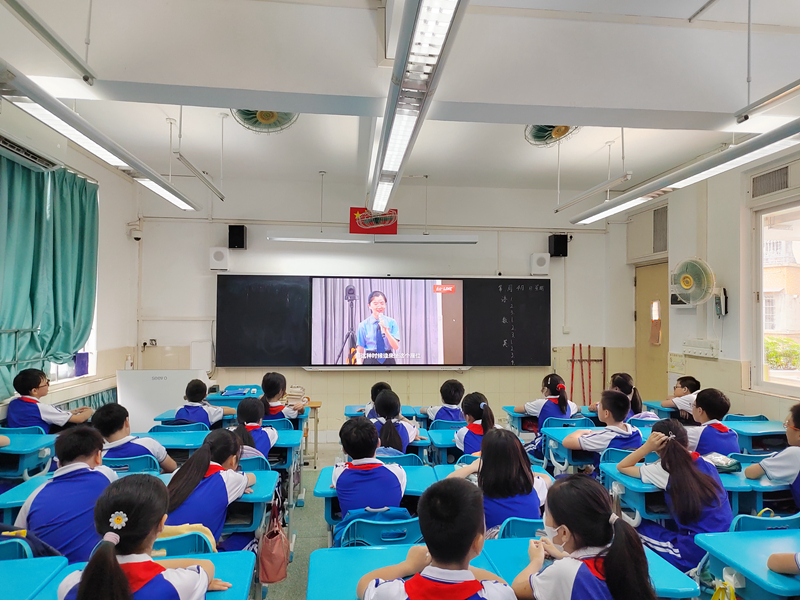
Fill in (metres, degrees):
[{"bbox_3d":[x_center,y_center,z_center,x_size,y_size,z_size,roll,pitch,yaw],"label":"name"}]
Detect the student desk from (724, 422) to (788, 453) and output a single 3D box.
[{"bbox_3d":[2.685,1.357,4.065,0.610,0.760,0.420,1,-2,-5],"label":"student desk"}]

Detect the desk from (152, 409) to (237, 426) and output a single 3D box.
[{"bbox_3d":[-1.648,1.325,4.411,0.610,0.760,0.420,1,-2,-5],"label":"desk"}]

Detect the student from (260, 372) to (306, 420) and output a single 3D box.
[{"bbox_3d":[-0.959,1.165,4.346,0.430,1.120,0.580,0,-2,10],"label":"student"}]

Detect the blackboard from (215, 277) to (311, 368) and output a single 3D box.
[{"bbox_3d":[-1.675,0.257,6.584,1.137,1.142,0.080,1,-2,-6],"label":"blackboard"}]

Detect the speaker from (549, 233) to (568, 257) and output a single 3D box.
[{"bbox_3d":[2.056,-0.685,6.899,0.177,0.278,0.180,1,-2,-6],"label":"speaker"}]

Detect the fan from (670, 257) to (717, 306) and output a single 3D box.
[{"bbox_3d":[2.658,-0.161,4.766,0.300,0.450,0.430,2,-2,-37],"label":"fan"}]

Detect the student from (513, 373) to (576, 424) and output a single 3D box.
[{"bbox_3d":[1.279,1.193,4.622,0.470,1.090,0.670,1,-2,-21],"label":"student"}]

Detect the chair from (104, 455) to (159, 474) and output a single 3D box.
[{"bbox_3d":[-1.542,1.257,3.049,0.415,0.790,0.450,1,-2,-6],"label":"chair"}]

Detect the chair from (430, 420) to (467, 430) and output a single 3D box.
[{"bbox_3d":[0.403,1.318,4.187,0.420,0.800,0.460,1,-2,-5],"label":"chair"}]

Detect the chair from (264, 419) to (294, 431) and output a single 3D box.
[{"bbox_3d":[-1.050,1.321,4.232,0.430,0.800,0.460,1,-2,-5],"label":"chair"}]

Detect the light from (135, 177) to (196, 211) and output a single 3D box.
[{"bbox_3d":[-2.041,-0.960,4.740,0.170,0.090,1.220,1,-2,-5],"label":"light"}]

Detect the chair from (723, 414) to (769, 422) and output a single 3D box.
[{"bbox_3d":[2.850,1.363,4.624,0.430,0.800,0.460,1,-2,-5],"label":"chair"}]

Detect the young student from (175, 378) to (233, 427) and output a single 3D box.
[{"bbox_3d":[-1.618,1.167,4.341,0.450,1.060,0.670,1,-2,2],"label":"young student"}]

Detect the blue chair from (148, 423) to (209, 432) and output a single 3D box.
[{"bbox_3d":[-1.659,1.312,4.084,0.430,0.800,0.460,1,-2,-13],"label":"blue chair"}]

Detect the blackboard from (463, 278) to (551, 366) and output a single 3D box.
[{"bbox_3d":[1.382,0.291,6.880,1.165,1.135,0.080,1,-2,-6],"label":"blackboard"}]

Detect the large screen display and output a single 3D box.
[{"bbox_3d":[-0.157,0.276,6.660,1.920,1.090,0.090,1,-2,-5],"label":"large screen display"}]

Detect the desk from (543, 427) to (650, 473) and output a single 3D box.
[{"bbox_3d":[1.408,1.356,3.936,0.620,0.720,0.450,1,-2,-6],"label":"desk"}]

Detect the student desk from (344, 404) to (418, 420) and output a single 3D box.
[{"bbox_3d":[-0.194,1.372,4.885,0.625,0.720,0.450,1,-2,-6],"label":"student desk"}]

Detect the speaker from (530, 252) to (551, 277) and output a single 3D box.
[{"bbox_3d":[1.800,-0.452,6.869,0.215,0.280,0.150,1,-2,-5],"label":"speaker"}]

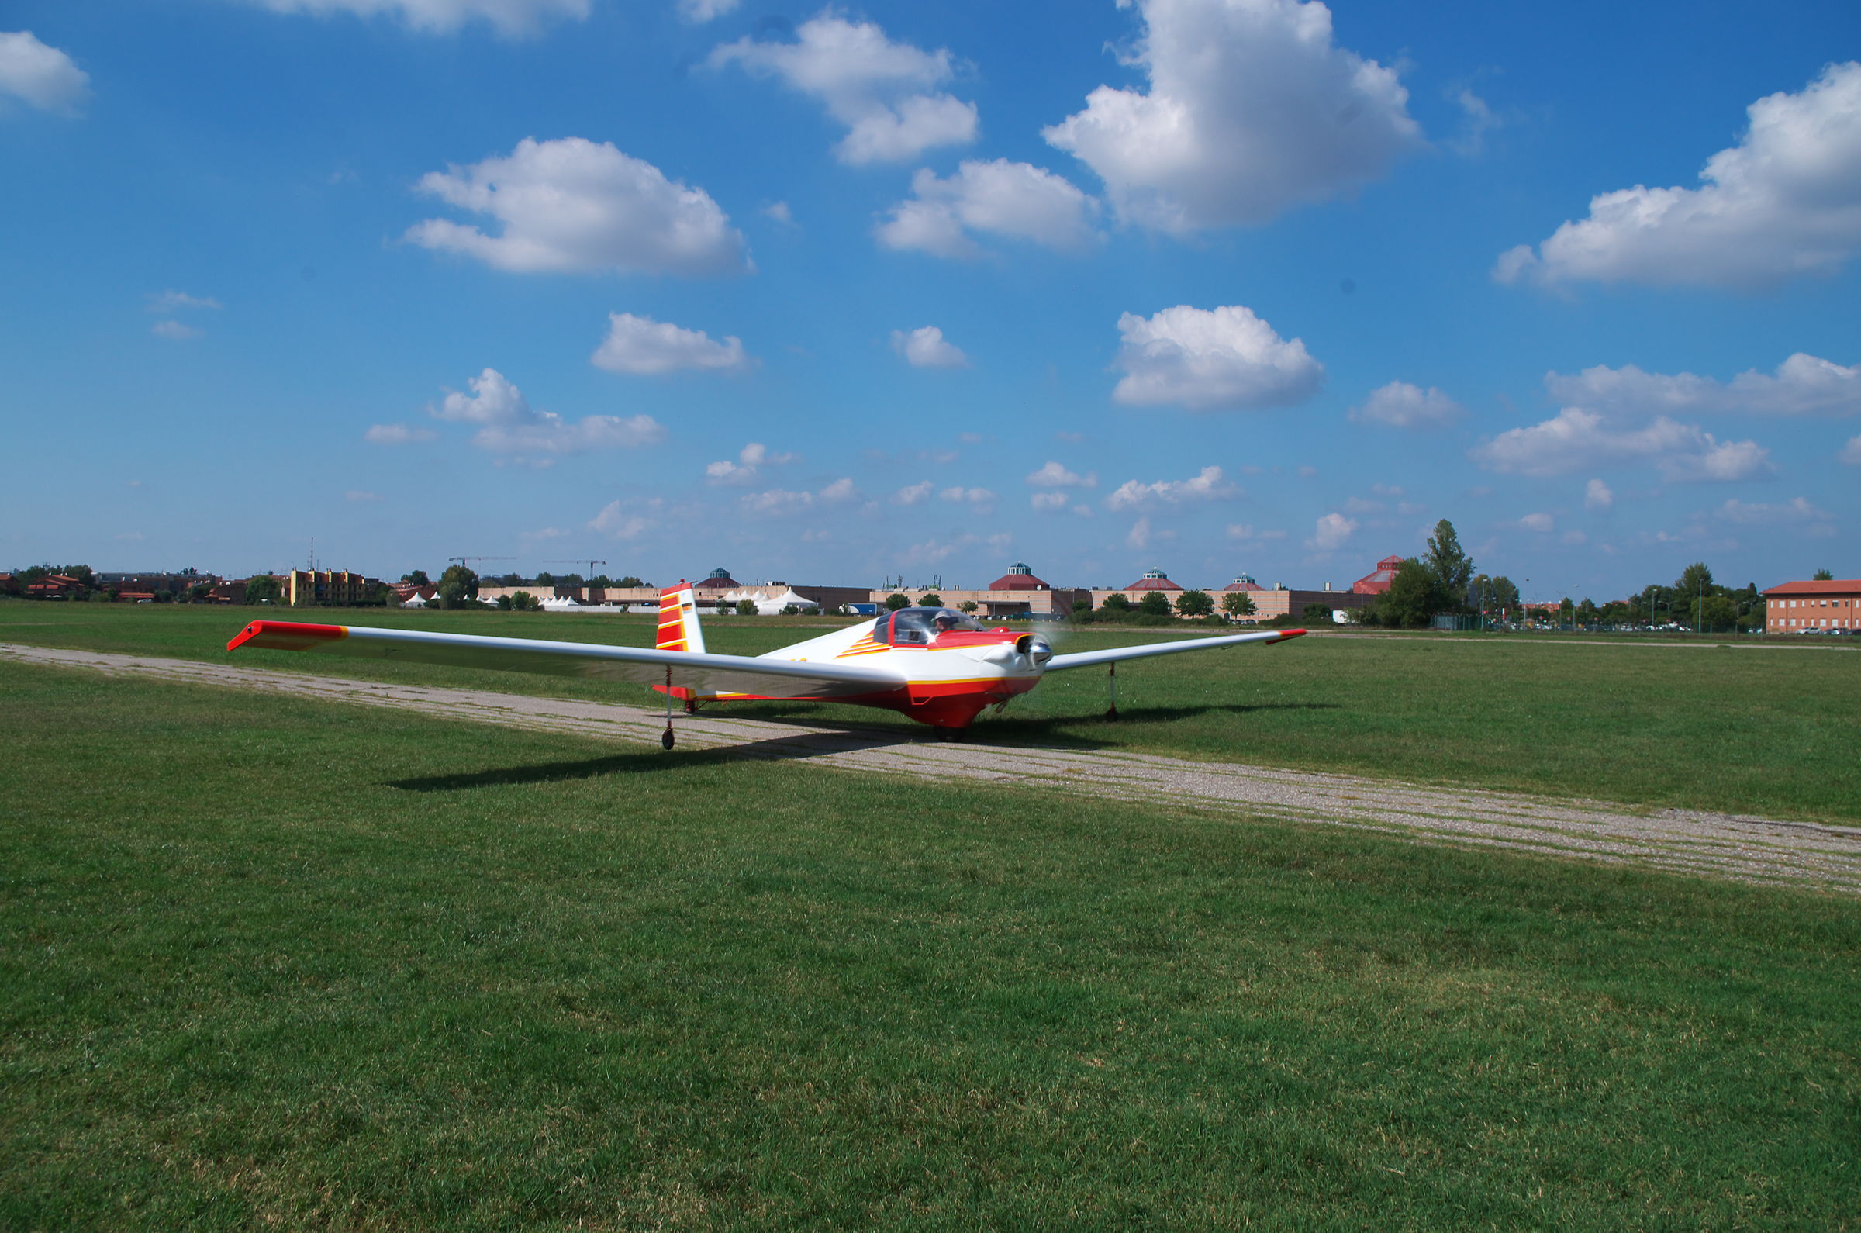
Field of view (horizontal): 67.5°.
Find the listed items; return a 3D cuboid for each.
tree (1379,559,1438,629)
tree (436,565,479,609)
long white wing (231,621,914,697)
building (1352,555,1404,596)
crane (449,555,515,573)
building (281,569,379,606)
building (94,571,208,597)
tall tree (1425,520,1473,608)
[{"bbox_3d":[76.108,-3.596,222.000,9.500,11.200,9.500,1,0,0],"label":"tree"},{"bbox_3d":[-117.196,-7.139,345.000,10.400,10.800,10.400,1,0,0],"label":"tree"},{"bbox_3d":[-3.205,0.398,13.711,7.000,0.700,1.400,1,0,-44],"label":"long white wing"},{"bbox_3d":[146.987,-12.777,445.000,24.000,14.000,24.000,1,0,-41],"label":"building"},{"bbox_3d":[-273.664,-21.648,850.000,41.000,31.000,3.000,1,0,18],"label":"crane"},{"bbox_3d":[-170.458,-8.325,395.000,25.000,11.000,12.000,1,0,-30],"label":"building"},{"bbox_3d":[-301.785,-11.577,540.000,38.000,12.000,15.000,1,0,-14],"label":"building"},{"bbox_3d":[86.316,-7.054,232.000,7.800,18.300,7.800,1,0,0],"label":"tall tree"}]

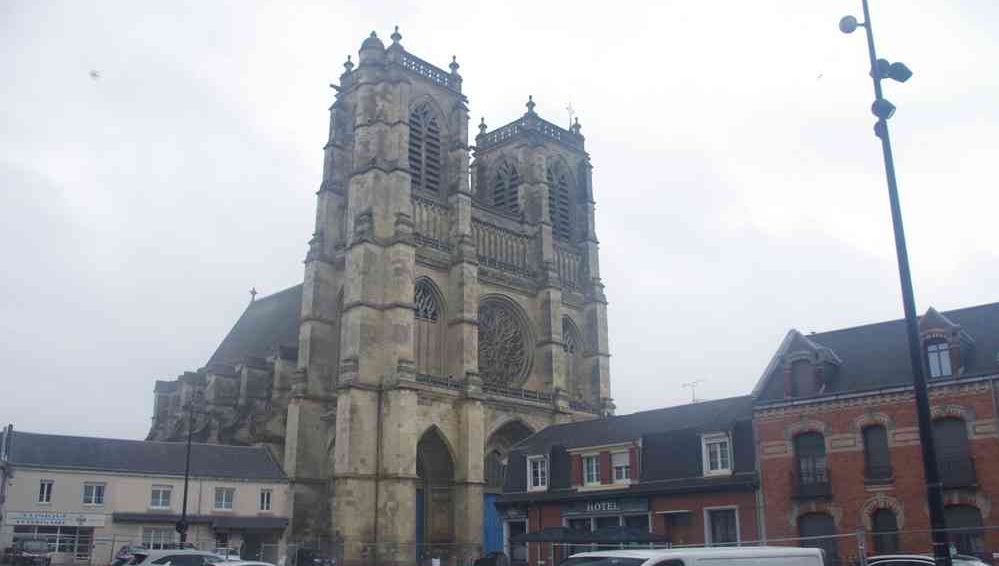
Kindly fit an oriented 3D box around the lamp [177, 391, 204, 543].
[{"bbox_3d":[-18.920,12.107,51.985,1.100,10.950,0.900,-3,-17,10],"label":"lamp"}]

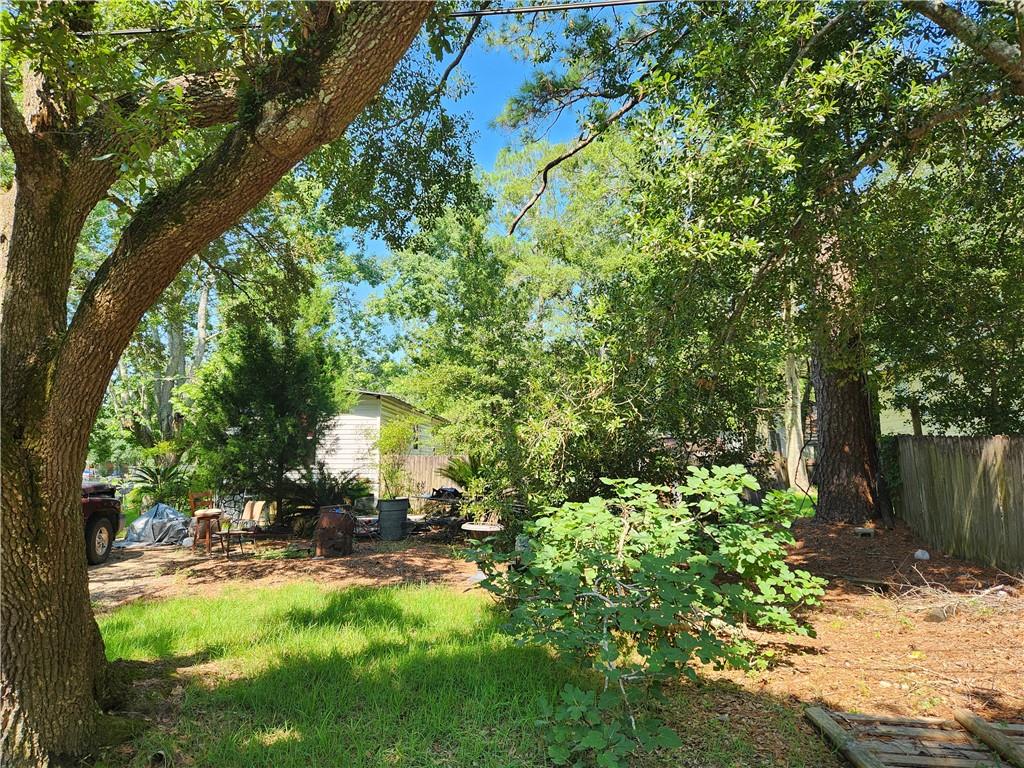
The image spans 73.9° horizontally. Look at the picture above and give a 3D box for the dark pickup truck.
[{"bbox_3d":[-7.380,1.685,8.470,1.980,1.800,5.600,0,-6,-2],"label":"dark pickup truck"}]

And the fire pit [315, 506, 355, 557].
[{"bbox_3d":[-2.988,2.476,11.454,0.600,0.850,0.600,0,-6,0],"label":"fire pit"}]

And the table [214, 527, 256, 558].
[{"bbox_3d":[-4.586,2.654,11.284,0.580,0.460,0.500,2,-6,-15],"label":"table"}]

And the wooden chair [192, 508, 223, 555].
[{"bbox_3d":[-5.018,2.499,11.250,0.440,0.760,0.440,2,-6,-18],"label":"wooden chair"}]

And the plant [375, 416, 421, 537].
[{"bbox_3d":[-2.257,1.874,13.528,0.880,2.480,0.850,0,-6,0],"label":"plant"}]

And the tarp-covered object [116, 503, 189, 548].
[{"bbox_3d":[-6.832,2.642,12.895,1.250,0.820,1.000,3,-7,-27],"label":"tarp-covered object"}]

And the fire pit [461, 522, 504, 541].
[{"bbox_3d":[-0.540,2.845,12.672,0.820,0.370,0.820,0,-6,0],"label":"fire pit"}]

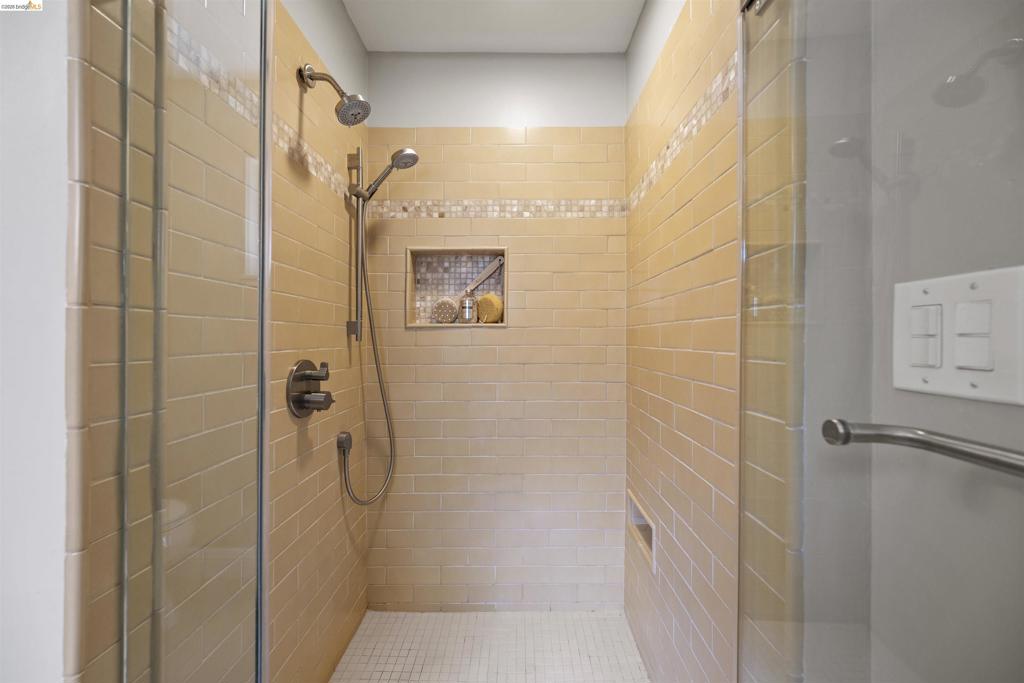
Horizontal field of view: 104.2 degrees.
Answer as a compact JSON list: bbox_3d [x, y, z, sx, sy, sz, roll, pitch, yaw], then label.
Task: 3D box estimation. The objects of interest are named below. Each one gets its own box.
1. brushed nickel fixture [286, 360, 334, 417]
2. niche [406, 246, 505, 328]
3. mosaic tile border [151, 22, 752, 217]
[{"bbox_3d":[-0.567,0.138,1.167,0.092,0.170,0.170,0,0,1],"label":"brushed nickel fixture"},{"bbox_3d":[-0.231,-0.225,1.722,0.427,0.335,0.105,0,0,0],"label":"niche"},{"bbox_3d":[-0.067,-0.556,1.178,1.090,0.082,1.010,0,0,1],"label":"mosaic tile border"}]

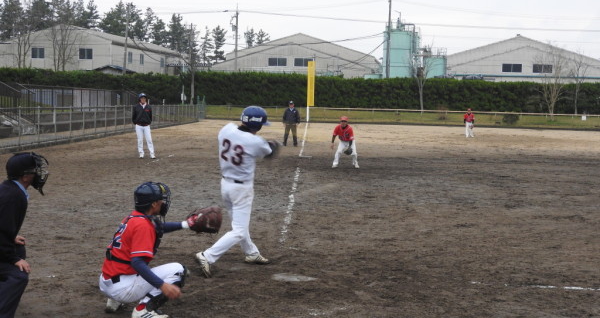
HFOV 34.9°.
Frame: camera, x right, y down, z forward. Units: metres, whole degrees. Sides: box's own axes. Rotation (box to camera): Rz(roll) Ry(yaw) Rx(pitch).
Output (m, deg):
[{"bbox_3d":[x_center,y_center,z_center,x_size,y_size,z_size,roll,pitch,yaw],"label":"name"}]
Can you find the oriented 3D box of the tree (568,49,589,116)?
[{"bbox_3d":[26.221,-7.183,90.206,1.900,6.137,1.900,1,4,0],"label":"tree"}]

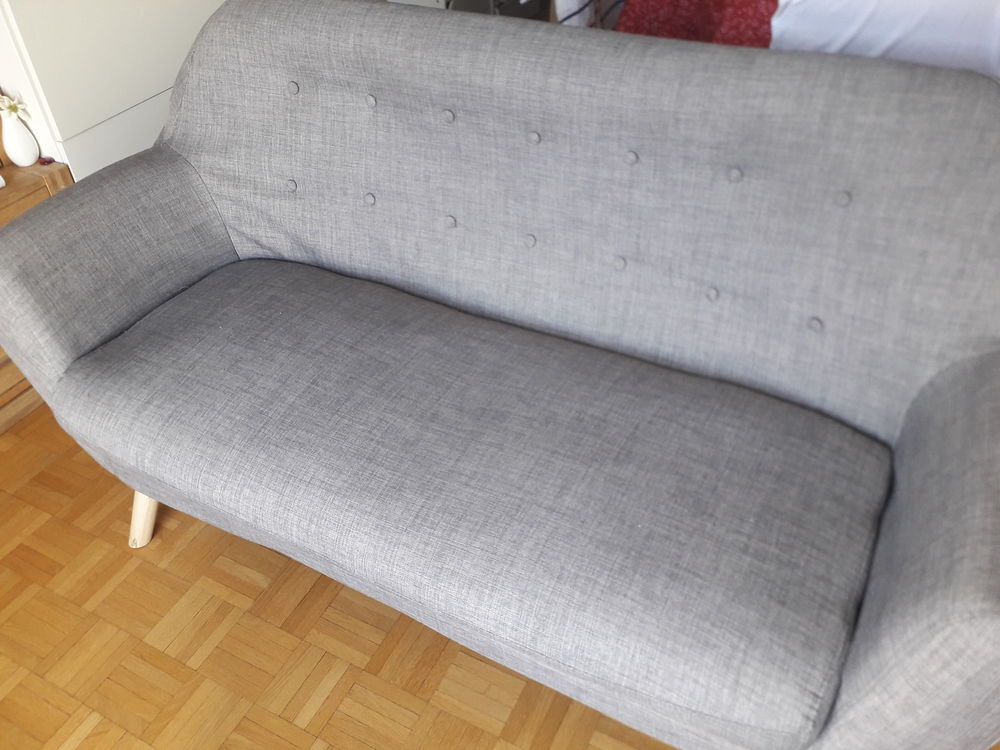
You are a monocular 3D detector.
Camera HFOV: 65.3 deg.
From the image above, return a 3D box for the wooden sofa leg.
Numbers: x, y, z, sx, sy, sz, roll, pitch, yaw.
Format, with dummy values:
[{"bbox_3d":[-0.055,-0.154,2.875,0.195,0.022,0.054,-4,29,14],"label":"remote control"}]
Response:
[{"bbox_3d":[-0.646,0.249,1.421,0.042,0.164,0.042,30,33,9],"label":"wooden sofa leg"}]

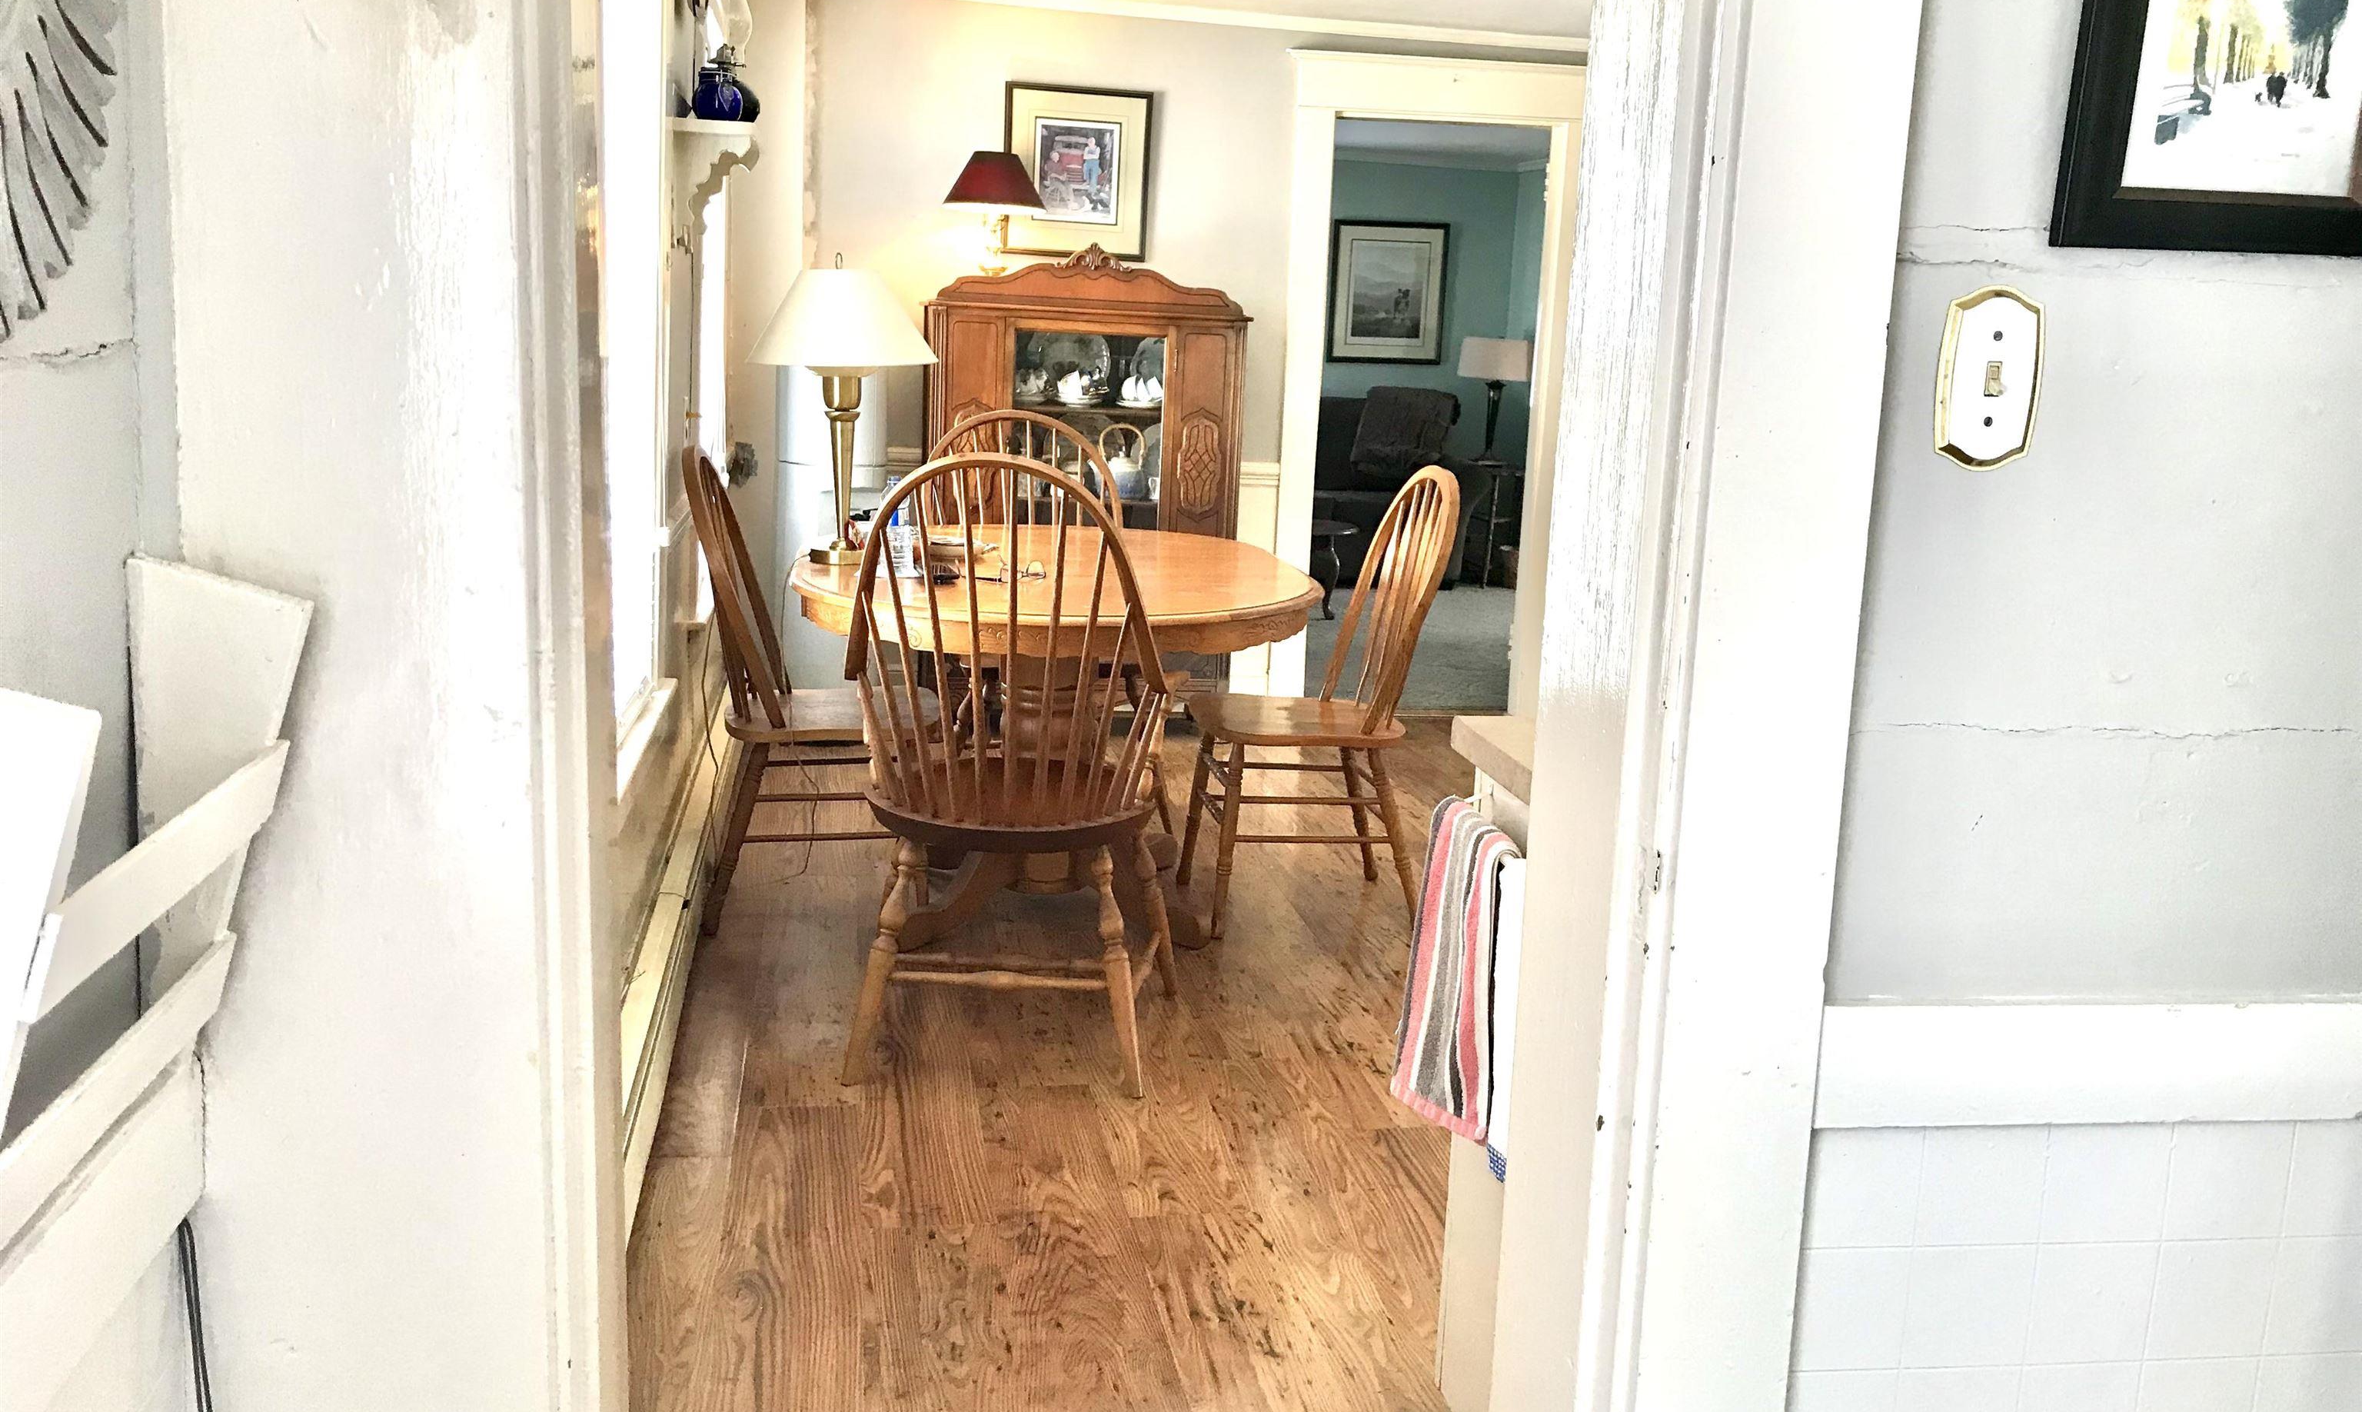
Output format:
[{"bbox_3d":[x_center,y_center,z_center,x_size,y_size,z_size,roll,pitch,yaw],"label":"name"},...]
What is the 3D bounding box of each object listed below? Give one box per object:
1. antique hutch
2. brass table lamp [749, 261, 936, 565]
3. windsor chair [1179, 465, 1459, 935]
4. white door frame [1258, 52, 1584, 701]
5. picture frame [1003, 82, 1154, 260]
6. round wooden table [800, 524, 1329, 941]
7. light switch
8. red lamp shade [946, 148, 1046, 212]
[{"bbox_3d":[-0.327,-0.697,6.229,1.034,1.556,0.394,1,10,-10],"label":"antique hutch"},{"bbox_3d":[-0.694,-0.606,3.922,0.385,0.625,0.385,1,10,-10],"label":"brass table lamp"},{"bbox_3d":[0.304,-0.039,4.255,0.604,1.004,0.478,0,10,-12],"label":"windsor chair"},{"bbox_3d":[0.861,-1.064,6.620,1.111,2.235,0.150,1,10,-10],"label":"white door frame"},{"bbox_3d":[-0.337,-1.731,6.209,0.480,0.538,0.030,1,10,-10],"label":"picture frame"},{"bbox_3d":[-0.282,0.068,4.195,1.105,0.765,1.840,1,10,-10],"label":"round wooden table"},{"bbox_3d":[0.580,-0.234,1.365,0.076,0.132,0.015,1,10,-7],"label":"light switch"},{"bbox_3d":[-0.579,-1.648,5.995,0.323,0.173,0.323,1,10,-10],"label":"red lamp shade"}]

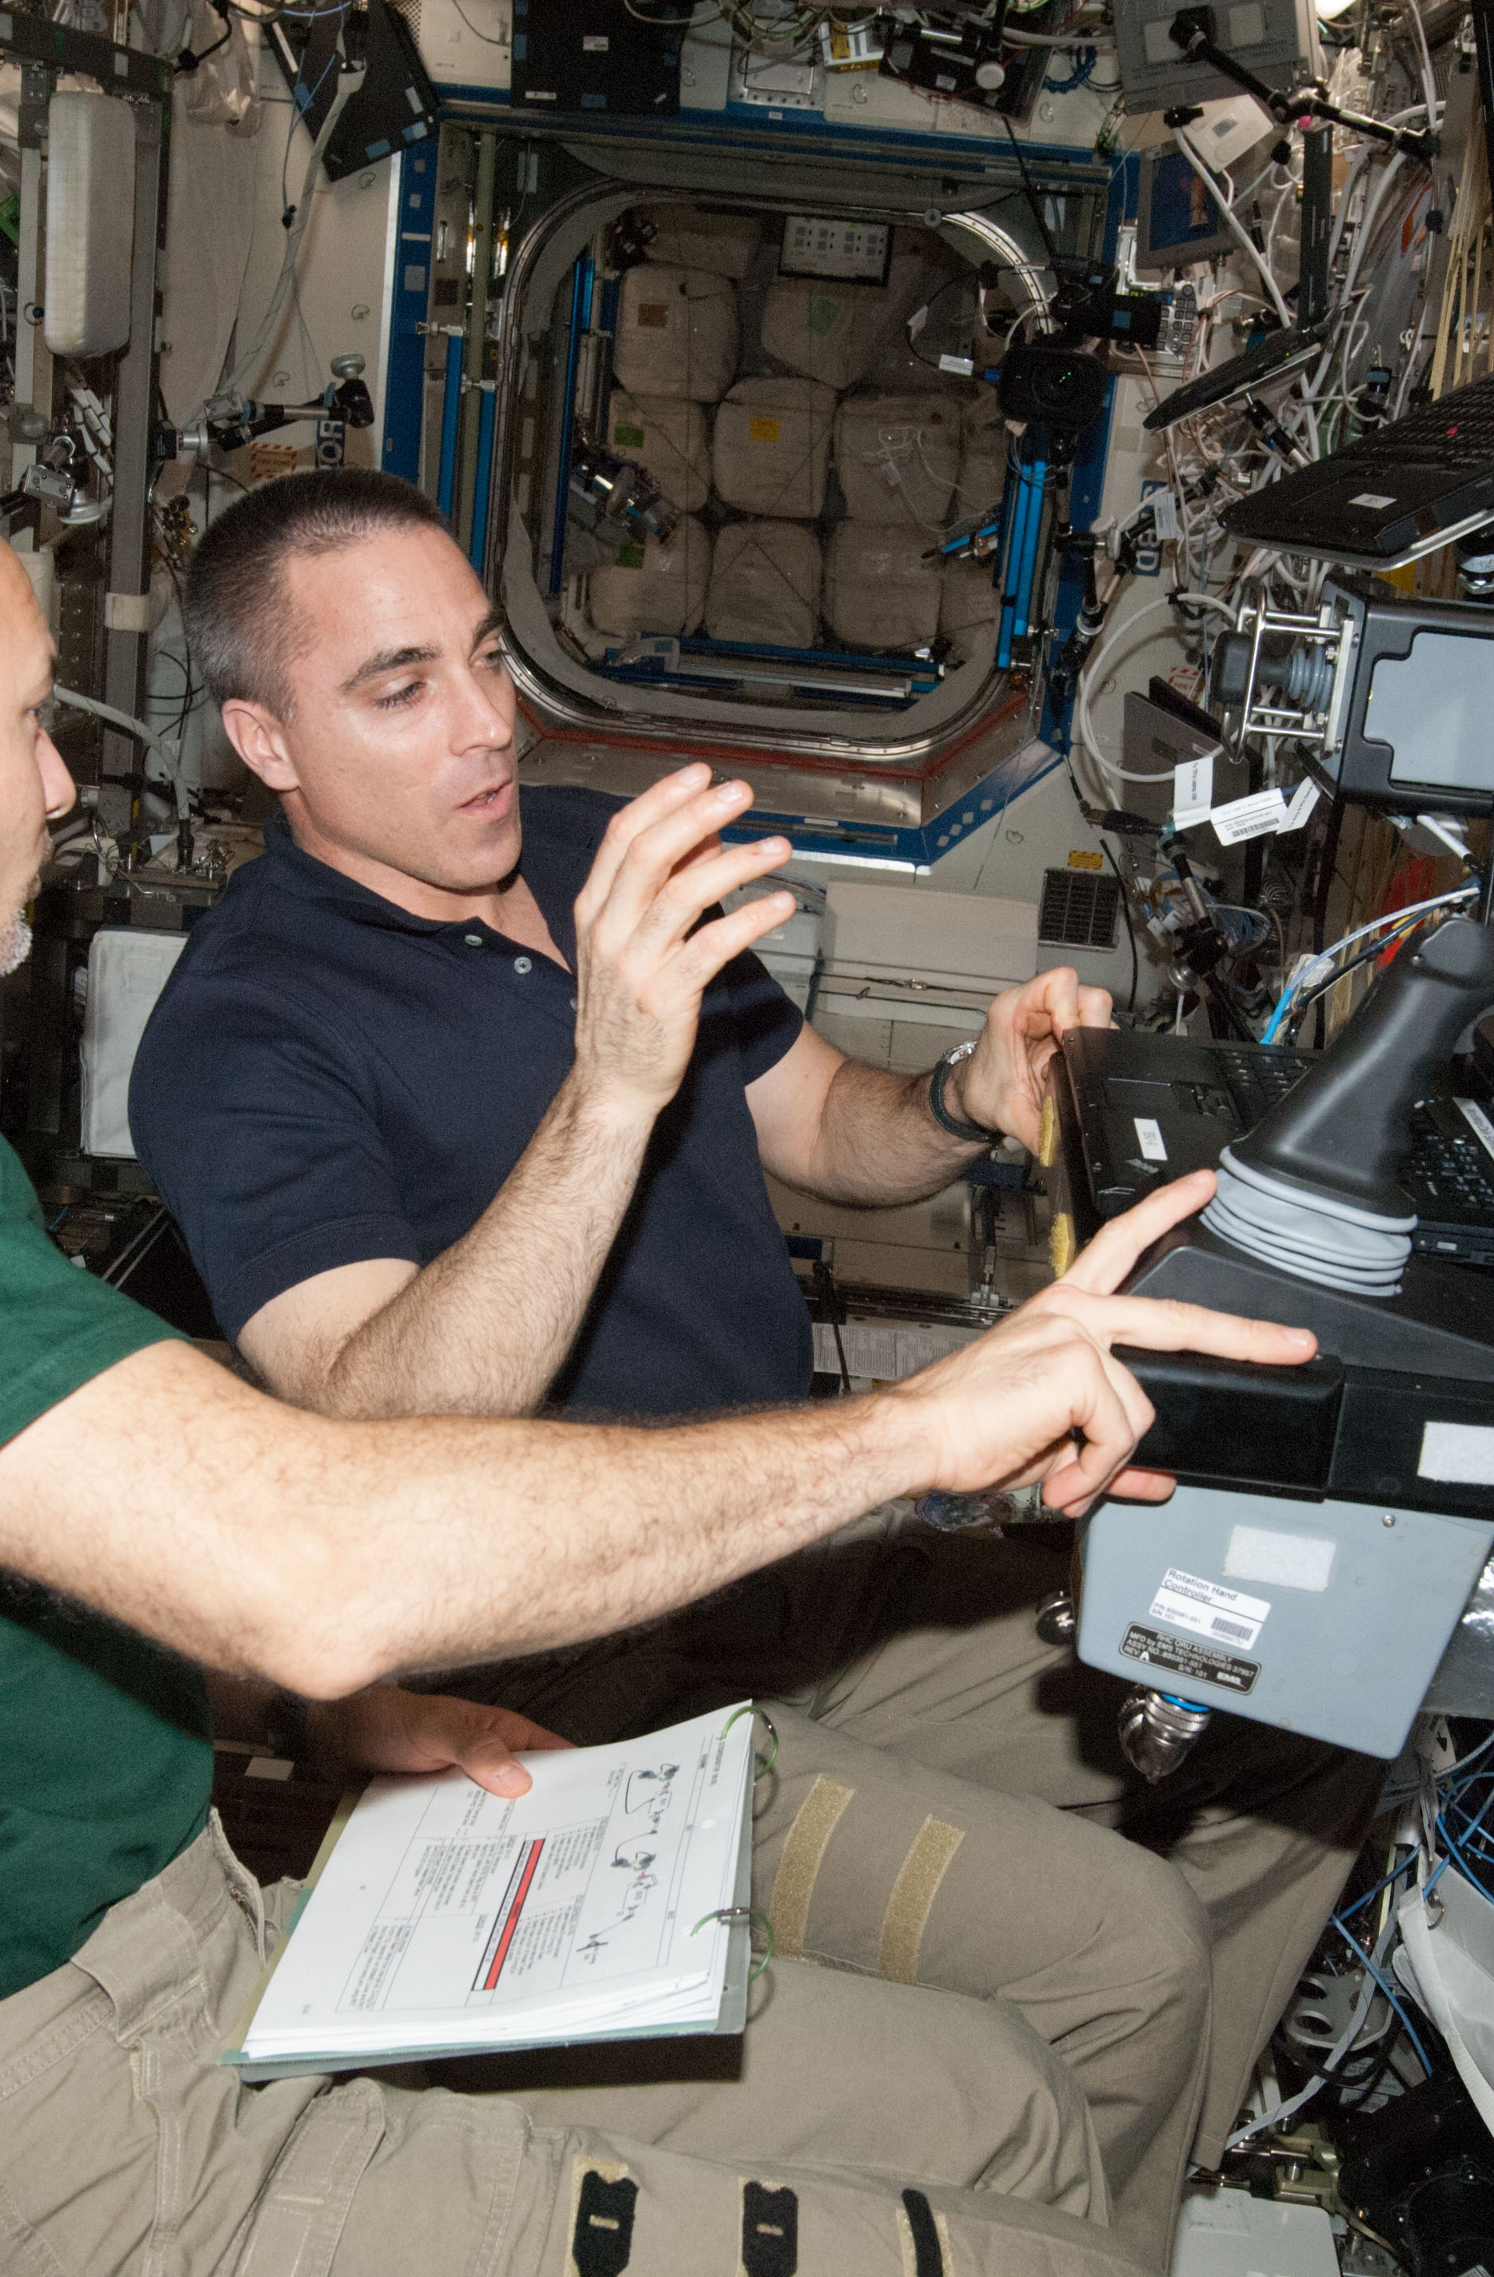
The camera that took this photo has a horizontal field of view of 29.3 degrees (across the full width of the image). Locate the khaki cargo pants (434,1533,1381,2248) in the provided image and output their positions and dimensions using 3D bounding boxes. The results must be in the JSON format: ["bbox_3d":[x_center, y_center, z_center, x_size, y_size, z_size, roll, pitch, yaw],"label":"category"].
[{"bbox_3d":[0.044,0.479,1.583,0.570,0.440,0.400,17,21,37],"label":"khaki cargo pants"}]

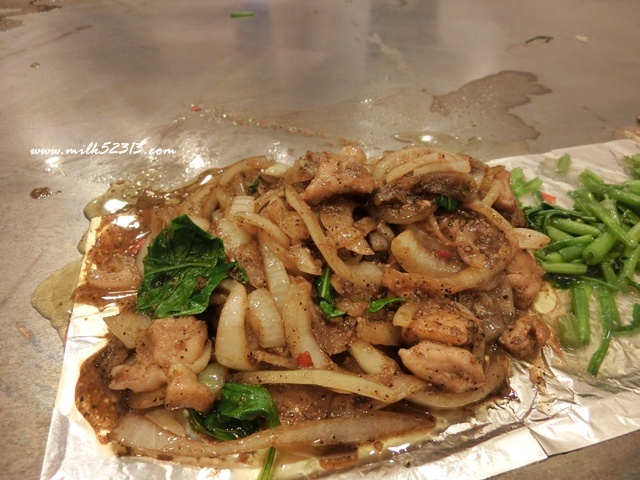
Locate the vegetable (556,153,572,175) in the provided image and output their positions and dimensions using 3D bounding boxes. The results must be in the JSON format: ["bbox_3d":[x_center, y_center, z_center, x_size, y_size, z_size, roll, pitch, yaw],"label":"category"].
[{"bbox_3d":[0.217,-0.068,0.393,0.010,0.009,0.028,22,44,25],"label":"vegetable"}]

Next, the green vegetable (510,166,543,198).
[{"bbox_3d":[0.171,-0.048,0.366,0.023,0.011,0.036,18,42,21],"label":"green vegetable"}]

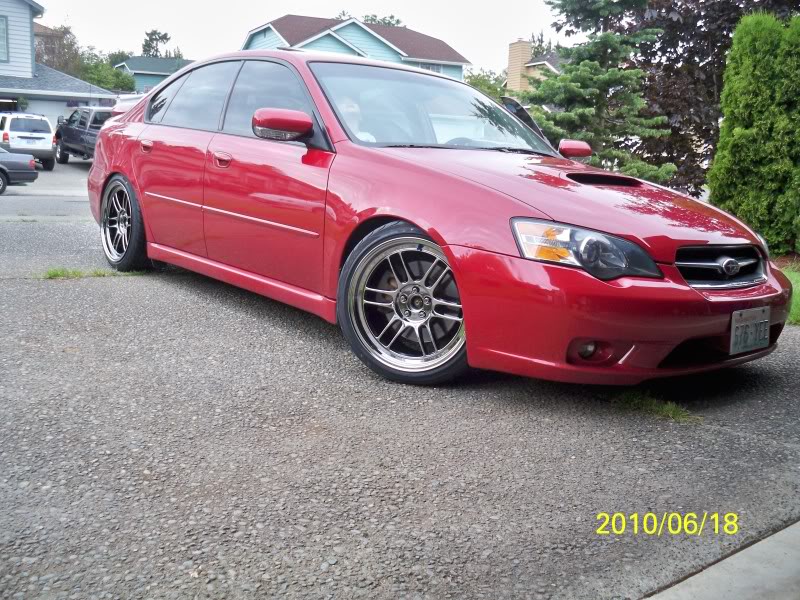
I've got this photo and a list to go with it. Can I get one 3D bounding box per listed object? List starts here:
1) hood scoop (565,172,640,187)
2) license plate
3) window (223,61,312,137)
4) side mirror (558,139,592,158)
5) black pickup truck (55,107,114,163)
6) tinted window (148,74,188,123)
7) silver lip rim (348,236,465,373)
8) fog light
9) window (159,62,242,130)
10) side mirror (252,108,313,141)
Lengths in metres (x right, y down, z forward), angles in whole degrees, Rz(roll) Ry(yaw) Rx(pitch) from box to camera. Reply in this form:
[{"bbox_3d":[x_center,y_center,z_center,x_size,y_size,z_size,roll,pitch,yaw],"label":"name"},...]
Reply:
[{"bbox_3d":[0.799,-0.476,3.251,0.510,0.060,0.150,-5,17,-41],"label":"hood scoop"},{"bbox_3d":[1.224,0.106,2.812,0.305,0.152,0.020,-4,9,-38],"label":"license plate"},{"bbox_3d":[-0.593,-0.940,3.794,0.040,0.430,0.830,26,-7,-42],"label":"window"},{"bbox_3d":[0.953,-0.822,4.482,0.220,0.130,0.120,-5,14,-41],"label":"side mirror"},{"bbox_3d":[-10.060,-5.620,28.170,1.980,1.970,5.800,-6,15,-43],"label":"black pickup truck"},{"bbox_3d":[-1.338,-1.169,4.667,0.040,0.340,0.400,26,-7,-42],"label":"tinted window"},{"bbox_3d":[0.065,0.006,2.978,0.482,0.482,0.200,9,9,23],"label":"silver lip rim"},{"bbox_3d":[0.602,0.160,2.611,0.070,0.068,0.055,-3,12,-34],"label":"fog light"},{"bbox_3d":[-1.050,-1.089,4.317,0.040,0.400,0.720,26,-7,-42],"label":"window"},{"bbox_3d":[-0.468,-0.709,3.256,0.220,0.130,0.120,-5,14,-41],"label":"side mirror"}]

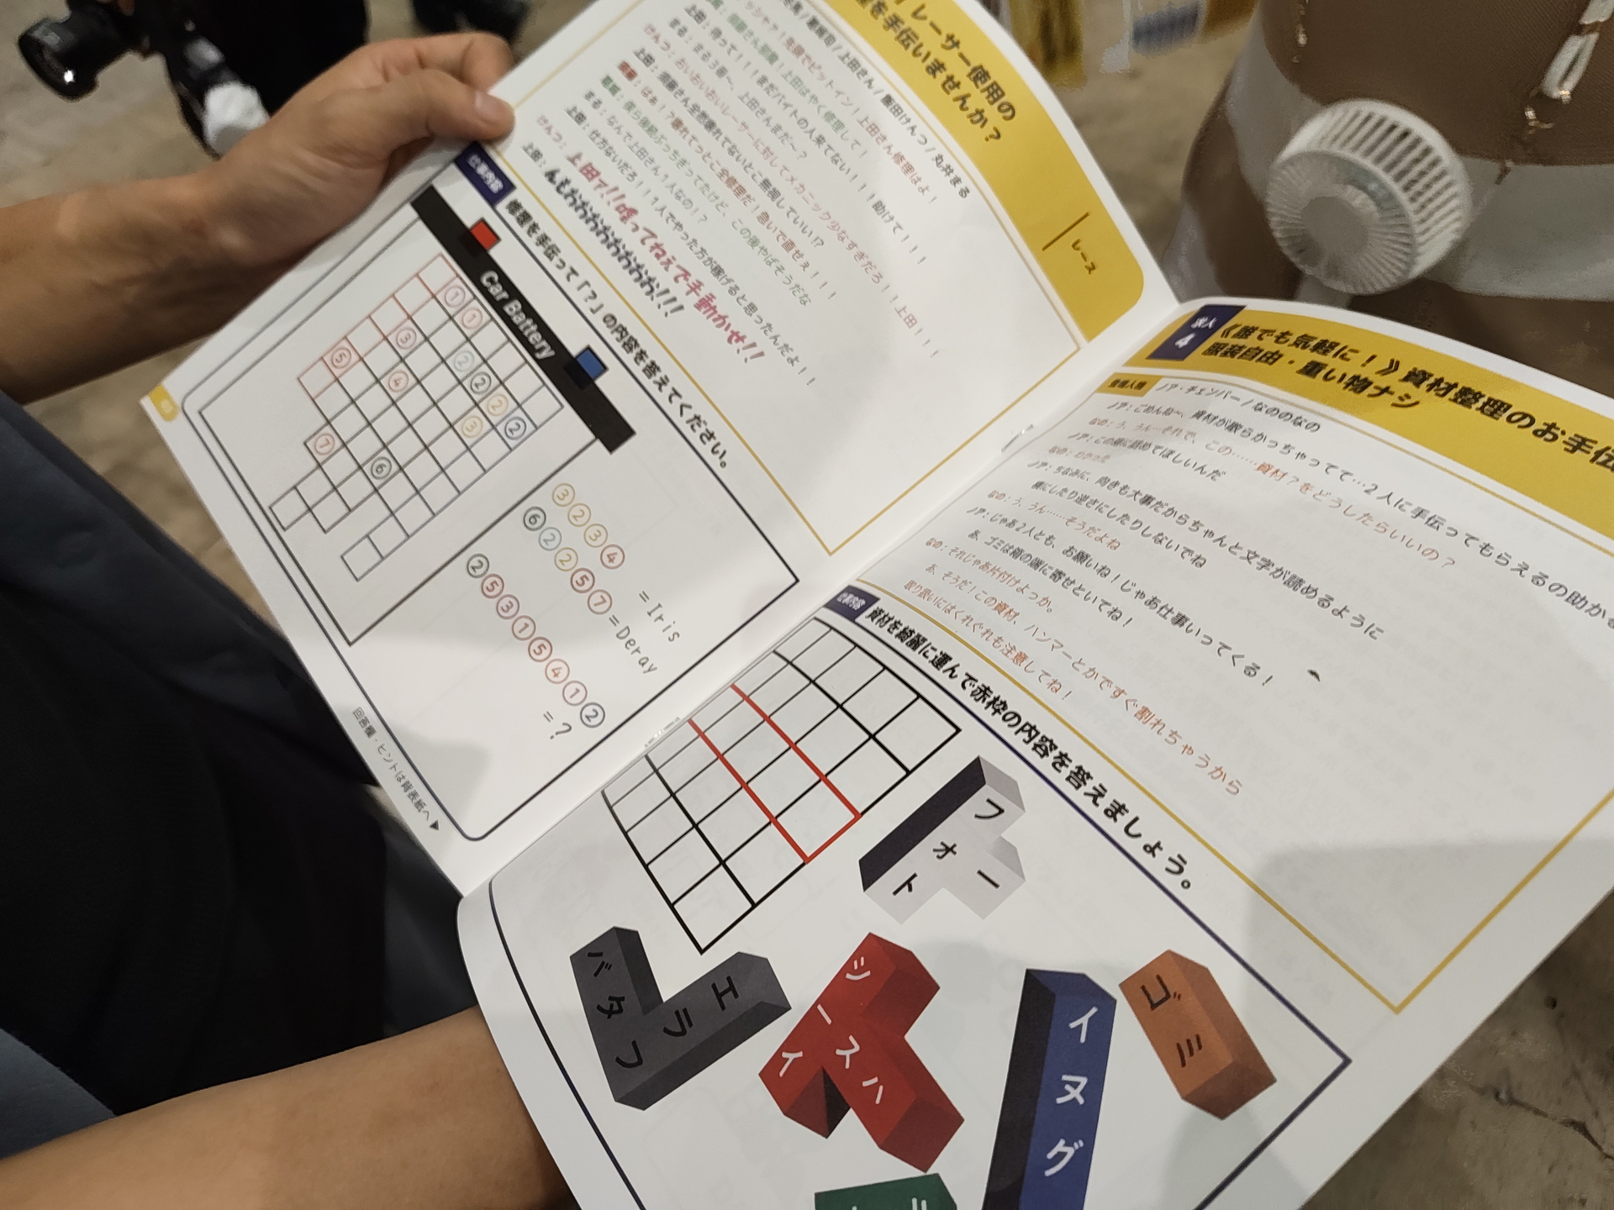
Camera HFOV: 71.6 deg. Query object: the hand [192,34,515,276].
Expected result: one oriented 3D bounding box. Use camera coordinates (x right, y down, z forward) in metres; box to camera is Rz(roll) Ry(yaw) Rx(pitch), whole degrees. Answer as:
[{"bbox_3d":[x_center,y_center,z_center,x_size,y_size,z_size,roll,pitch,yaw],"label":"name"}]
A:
[{"bbox_3d":[-0.156,-0.159,0.395,0.142,0.085,0.078,-28,73,3],"label":"hand"}]

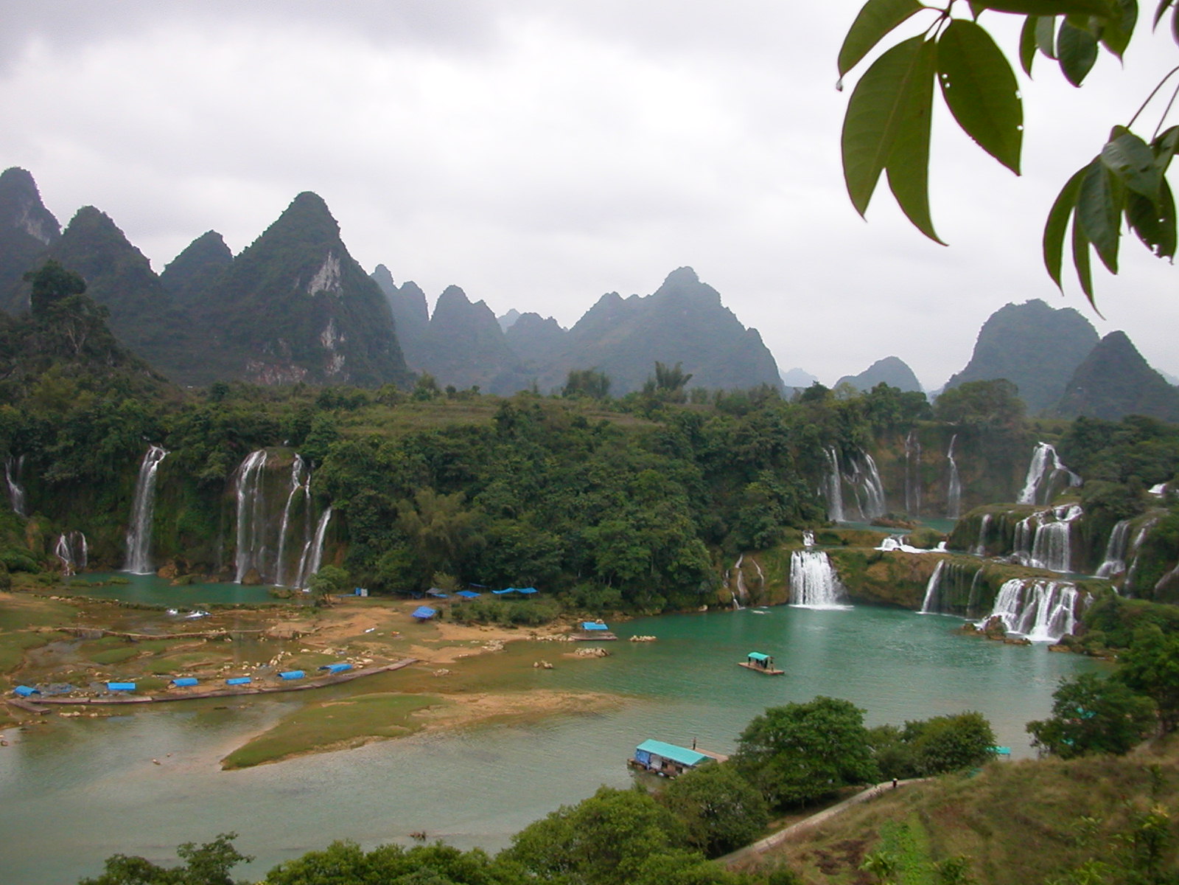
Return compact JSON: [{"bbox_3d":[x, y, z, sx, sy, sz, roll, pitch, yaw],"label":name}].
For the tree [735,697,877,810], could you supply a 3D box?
[{"bbox_3d":[20.655,29.425,120.000,13.400,10.000,12.200,0,2,0],"label":"tree"}]

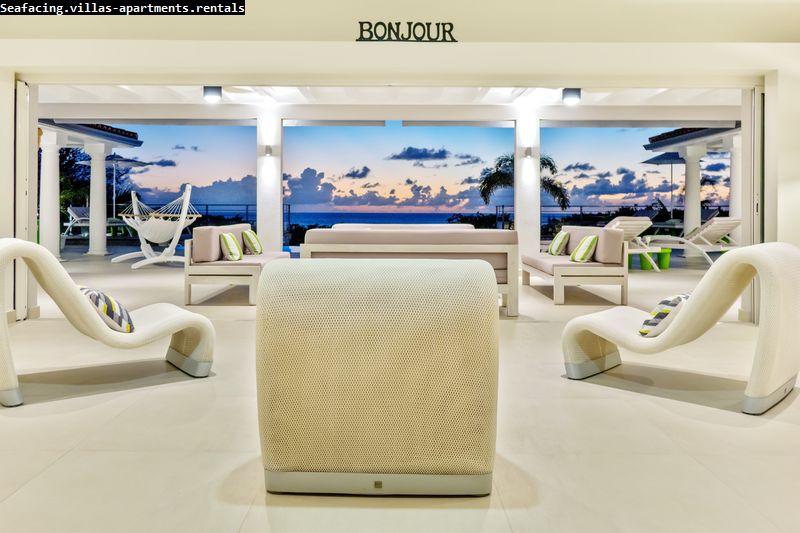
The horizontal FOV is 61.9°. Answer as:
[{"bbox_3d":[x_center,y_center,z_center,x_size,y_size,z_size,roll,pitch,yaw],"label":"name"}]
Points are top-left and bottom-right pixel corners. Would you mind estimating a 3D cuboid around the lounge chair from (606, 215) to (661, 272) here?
[{"bbox_3d":[3.945,-0.470,12.669,0.742,0.948,2.009,-1,4,-21],"label":"lounge chair"}]

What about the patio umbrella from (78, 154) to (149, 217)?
[{"bbox_3d":[-9.193,-2.302,21.424,2.421,2.678,2.421,0,3,0],"label":"patio umbrella"}]

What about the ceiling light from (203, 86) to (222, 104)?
[{"bbox_3d":[-2.250,-2.100,8.000,0.222,0.230,0.222,0,4,0],"label":"ceiling light"}]

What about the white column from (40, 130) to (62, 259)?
[{"bbox_3d":[-7.523,-1.496,14.338,0.474,2.729,0.474,0,3,0],"label":"white column"}]

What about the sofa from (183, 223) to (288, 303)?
[{"bbox_3d":[-1.840,-0.080,7.830,0.760,0.785,1.970,0,4,0],"label":"sofa"}]

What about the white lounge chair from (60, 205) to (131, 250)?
[{"bbox_3d":[-8.080,-1.210,18.300,1.920,0.850,0.700,0,4,-2],"label":"white lounge chair"}]

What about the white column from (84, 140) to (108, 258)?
[{"bbox_3d":[-7.330,-1.633,16.150,0.474,2.709,0.474,0,3,0],"label":"white column"}]

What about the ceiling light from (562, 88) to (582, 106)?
[{"bbox_3d":[2.065,-2.077,8.000,0.222,0.230,0.222,0,4,0],"label":"ceiling light"}]

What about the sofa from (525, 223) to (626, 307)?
[{"bbox_3d":[2.000,-0.074,7.970,0.770,0.790,2.020,0,4,0],"label":"sofa"}]

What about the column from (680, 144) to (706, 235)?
[{"bbox_3d":[6.385,-1.400,14.500,0.400,2.380,0.400,0,4,0],"label":"column"}]

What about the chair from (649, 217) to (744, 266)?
[{"bbox_3d":[5.310,-0.430,11.680,0.700,0.860,1.920,-2,5,-33],"label":"chair"}]

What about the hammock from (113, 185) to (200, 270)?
[{"bbox_3d":[-4.851,-0.798,13.287,1.236,1.504,4.017,-2,4,-34],"label":"hammock"}]

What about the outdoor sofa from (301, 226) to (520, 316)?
[{"bbox_3d":[0.103,0.033,7.035,2.173,0.855,0.834,0,3,0],"label":"outdoor sofa"}]

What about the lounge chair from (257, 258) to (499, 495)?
[{"bbox_3d":[-0.056,0.333,2.790,0.805,0.795,1.190,0,4,2],"label":"lounge chair"}]

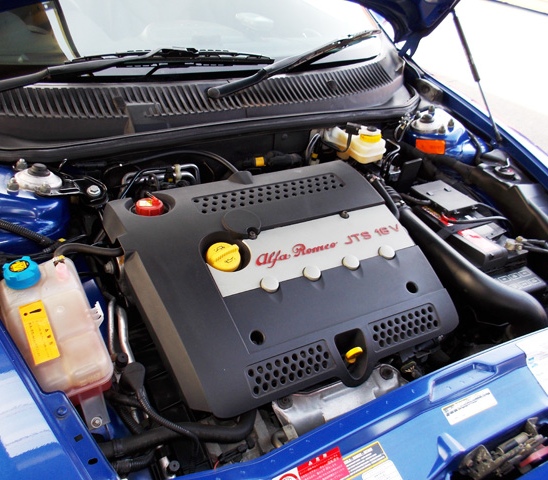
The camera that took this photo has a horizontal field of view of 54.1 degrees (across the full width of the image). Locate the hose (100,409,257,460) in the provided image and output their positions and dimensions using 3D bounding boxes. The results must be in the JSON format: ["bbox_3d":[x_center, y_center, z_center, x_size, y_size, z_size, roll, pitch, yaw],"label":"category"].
[{"bbox_3d":[-0.167,0.362,0.979,0.285,0.045,0.050,-4,35,-14],"label":"hose"}]

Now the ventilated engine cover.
[{"bbox_3d":[0.028,0.074,1.102,0.585,0.110,0.485,-13,56,-25],"label":"ventilated engine cover"}]

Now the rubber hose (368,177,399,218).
[{"bbox_3d":[0.284,-0.100,1.396,0.030,0.035,0.200,-3,44,-12],"label":"rubber hose"}]

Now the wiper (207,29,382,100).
[{"bbox_3d":[0.105,-0.558,1.642,0.770,0.055,0.065,-32,72,-35],"label":"wiper"}]

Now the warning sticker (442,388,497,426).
[{"bbox_3d":[0.329,0.277,0.894,0.108,0.002,0.032,-13,48,-25],"label":"warning sticker"}]

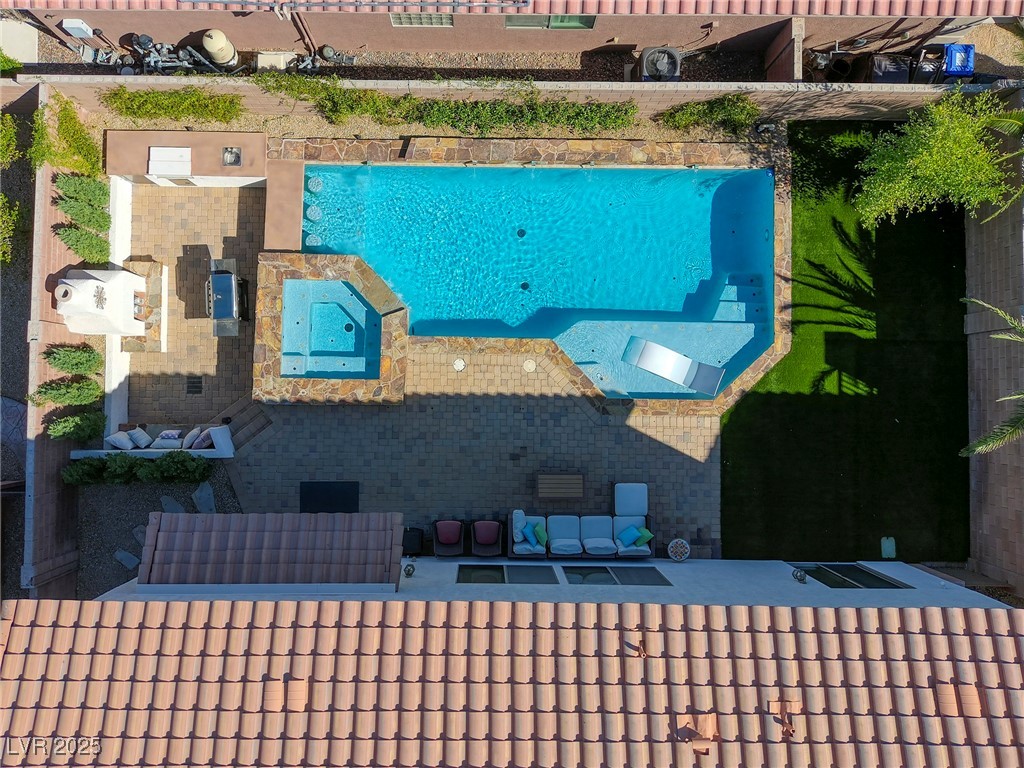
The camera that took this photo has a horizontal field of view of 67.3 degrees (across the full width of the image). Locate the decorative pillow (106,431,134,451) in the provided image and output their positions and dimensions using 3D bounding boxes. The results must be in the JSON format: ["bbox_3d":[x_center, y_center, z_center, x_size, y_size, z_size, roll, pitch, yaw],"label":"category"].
[{"bbox_3d":[-8.038,1.143,15.850,0.470,0.150,0.450,31,44,-2],"label":"decorative pillow"}]

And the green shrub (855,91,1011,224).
[{"bbox_3d":[8.250,-4.445,15.240,2.585,3.000,2.492,1,90,-3],"label":"green shrub"}]

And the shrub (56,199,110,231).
[{"bbox_3d":[-8.449,-3.320,15.247,0.639,1.395,0.580,1,90,-3],"label":"shrub"}]

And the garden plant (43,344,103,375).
[{"bbox_3d":[-8.583,-0.479,15.149,0.737,1.534,0.584,1,90,-3],"label":"garden plant"}]

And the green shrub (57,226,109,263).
[{"bbox_3d":[-8.466,-2.748,15.242,0.587,1.395,0.653,1,90,-3],"label":"green shrub"}]

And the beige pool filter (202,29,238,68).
[{"bbox_3d":[-5.921,-6.813,15.611,0.520,0.950,0.520,1,90,-3],"label":"beige pool filter"}]

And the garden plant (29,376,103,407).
[{"bbox_3d":[-8.701,0.147,15.092,0.947,1.628,0.585,1,90,-3],"label":"garden plant"}]

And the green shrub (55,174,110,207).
[{"bbox_3d":[-8.470,-3.814,15.250,0.686,1.395,0.499,1,90,-3],"label":"green shrub"}]

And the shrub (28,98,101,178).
[{"bbox_3d":[-8.670,-4.714,15.065,0.750,1.700,1.400,1,90,-3],"label":"shrub"}]

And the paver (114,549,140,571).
[{"bbox_3d":[-7.945,3.595,15.896,0.500,0.050,0.270,44,88,-2],"label":"paver"}]

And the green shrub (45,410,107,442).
[{"bbox_3d":[-8.550,0.835,15.187,0.742,1.442,0.625,1,90,-3],"label":"green shrub"}]

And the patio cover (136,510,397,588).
[{"bbox_3d":[-4.159,2.858,13.477,4.450,0.750,1.200,1,90,-3],"label":"patio cover"}]

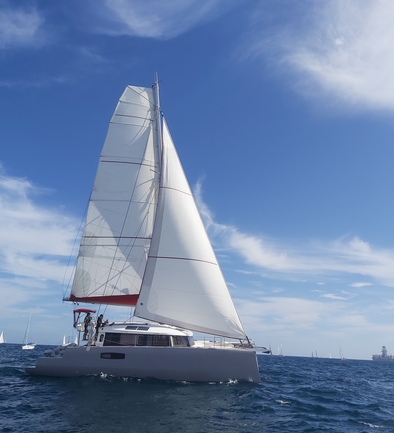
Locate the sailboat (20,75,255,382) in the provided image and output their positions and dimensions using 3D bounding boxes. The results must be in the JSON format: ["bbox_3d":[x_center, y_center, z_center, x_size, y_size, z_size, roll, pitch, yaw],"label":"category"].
[{"bbox_3d":[-2.397,0.096,29.651,14.000,22.300,7.800,5,-19,-6],"label":"sailboat"}]

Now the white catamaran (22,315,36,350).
[{"bbox_3d":[-62.055,43.529,148.877,3.300,12.880,10.200,4,-19,-3],"label":"white catamaran"}]

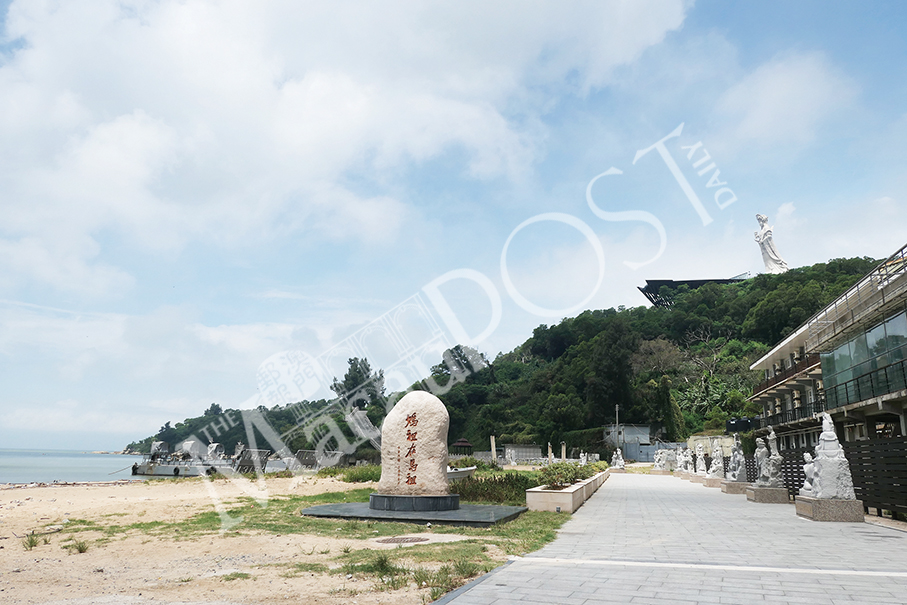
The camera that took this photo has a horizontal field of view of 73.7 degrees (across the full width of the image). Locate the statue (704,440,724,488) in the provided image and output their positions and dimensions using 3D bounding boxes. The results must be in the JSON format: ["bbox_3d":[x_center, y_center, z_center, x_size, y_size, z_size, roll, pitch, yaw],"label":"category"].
[{"bbox_3d":[15.601,9.605,36.075,1.250,2.550,1.550,-3,-15,15],"label":"statue"}]

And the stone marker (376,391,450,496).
[{"bbox_3d":[-1.045,3.795,16.497,1.972,2.749,0.965,-2,-15,11],"label":"stone marker"}]

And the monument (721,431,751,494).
[{"bbox_3d":[12.616,7.190,27.164,1.068,2.640,1.511,-3,-15,15],"label":"monument"}]

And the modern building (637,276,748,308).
[{"bbox_3d":[114.192,-6.318,283.000,51.000,13.500,16.000,-1,-15,6],"label":"modern building"}]

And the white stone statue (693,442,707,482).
[{"bbox_3d":[18.100,11.800,44.500,1.250,2.850,1.720,-3,-15,15],"label":"white stone statue"}]

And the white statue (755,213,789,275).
[{"bbox_3d":[135.200,-24.900,258.200,11.500,28.800,10.000,0,-15,6],"label":"white statue"}]

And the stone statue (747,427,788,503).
[{"bbox_3d":[12.000,6.200,23.200,1.250,2.800,1.720,-3,-15,15],"label":"stone statue"}]

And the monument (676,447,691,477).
[{"bbox_3d":[18.850,13.070,48.879,1.250,2.350,1.500,-3,-15,15],"label":"monument"}]

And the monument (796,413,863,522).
[{"bbox_3d":[9.360,4.127,15.391,1.138,2.589,1.612,-3,-15,15],"label":"monument"}]

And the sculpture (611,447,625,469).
[{"bbox_3d":[18.729,17.762,68.849,1.400,2.200,1.150,-3,-15,15],"label":"sculpture"}]

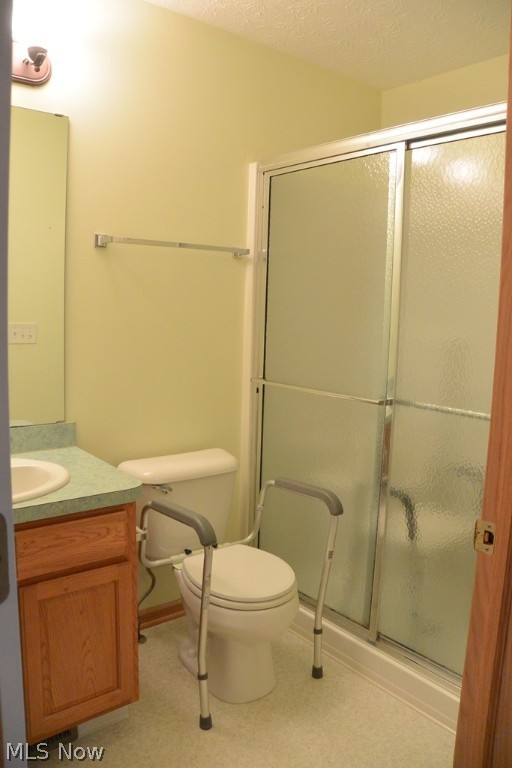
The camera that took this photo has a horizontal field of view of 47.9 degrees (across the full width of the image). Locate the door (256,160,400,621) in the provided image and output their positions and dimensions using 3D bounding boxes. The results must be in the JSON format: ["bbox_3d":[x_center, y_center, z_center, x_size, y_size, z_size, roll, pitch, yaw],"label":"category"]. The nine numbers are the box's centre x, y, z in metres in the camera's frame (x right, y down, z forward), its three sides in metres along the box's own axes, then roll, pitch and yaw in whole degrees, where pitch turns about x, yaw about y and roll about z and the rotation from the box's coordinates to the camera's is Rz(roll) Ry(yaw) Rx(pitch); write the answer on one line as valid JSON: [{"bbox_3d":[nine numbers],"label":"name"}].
[{"bbox_3d":[0.231,0.025,2.273,0.032,1.750,0.735,-4,10,-38],"label":"door"}]

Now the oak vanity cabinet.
[{"bbox_3d":[-0.805,0.691,1.717,0.742,0.767,0.535,-4,10,-38],"label":"oak vanity cabinet"}]

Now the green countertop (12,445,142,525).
[{"bbox_3d":[-0.784,0.301,1.638,0.780,0.039,0.552,-4,10,-38],"label":"green countertop"}]

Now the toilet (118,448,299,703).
[{"bbox_3d":[-0.153,0.679,2.125,0.500,0.730,0.675,-4,10,-38],"label":"toilet"}]

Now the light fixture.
[{"bbox_3d":[-0.867,-1.014,1.667,0.590,0.145,0.120,-4,10,-38],"label":"light fixture"}]

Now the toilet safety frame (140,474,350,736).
[{"bbox_3d":[-0.067,0.704,2.021,0.540,0.714,0.470,-4,10,-38],"label":"toilet safety frame"}]

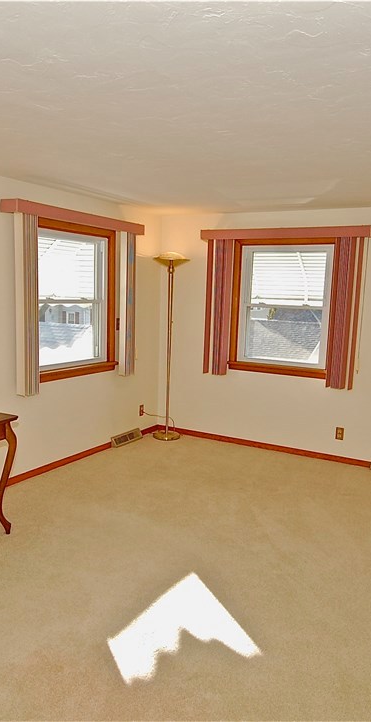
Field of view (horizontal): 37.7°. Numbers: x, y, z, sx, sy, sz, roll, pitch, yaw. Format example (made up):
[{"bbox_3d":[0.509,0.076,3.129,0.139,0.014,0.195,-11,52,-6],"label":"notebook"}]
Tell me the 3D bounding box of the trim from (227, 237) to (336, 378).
[{"bbox_3d":[0.910,-0.497,5.115,1.107,1.279,0.072,7,9,31],"label":"trim"}]

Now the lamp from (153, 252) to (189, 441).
[{"bbox_3d":[-0.169,-0.134,5.582,0.367,1.893,0.367,2,8,0],"label":"lamp"}]

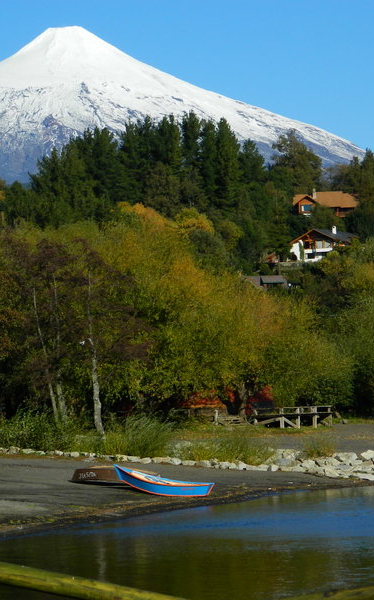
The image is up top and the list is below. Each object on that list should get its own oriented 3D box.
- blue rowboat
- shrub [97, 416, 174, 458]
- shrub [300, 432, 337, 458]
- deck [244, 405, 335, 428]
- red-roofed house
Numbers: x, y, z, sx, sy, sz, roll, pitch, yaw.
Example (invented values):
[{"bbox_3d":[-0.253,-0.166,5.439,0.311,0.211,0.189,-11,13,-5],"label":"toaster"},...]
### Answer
[{"bbox_3d":[-1.014,8.006,105.000,4.500,0.800,1.450,7,5,7],"label":"blue rowboat"},{"bbox_3d":[-2.911,8.028,140.000,4.300,2.500,3.500,0,-2,0],"label":"shrub"},{"bbox_3d":[8.231,9.139,149.000,2.200,1.550,1.900,0,-2,0],"label":"shrub"},{"bbox_3d":[8.612,9.830,200.000,7.200,1.850,3.200,0,-2,-3],"label":"deck"},{"bbox_3d":[34.328,-23.670,590.000,15.500,7.200,11.000,0,-2,-7],"label":"red-roofed house"}]

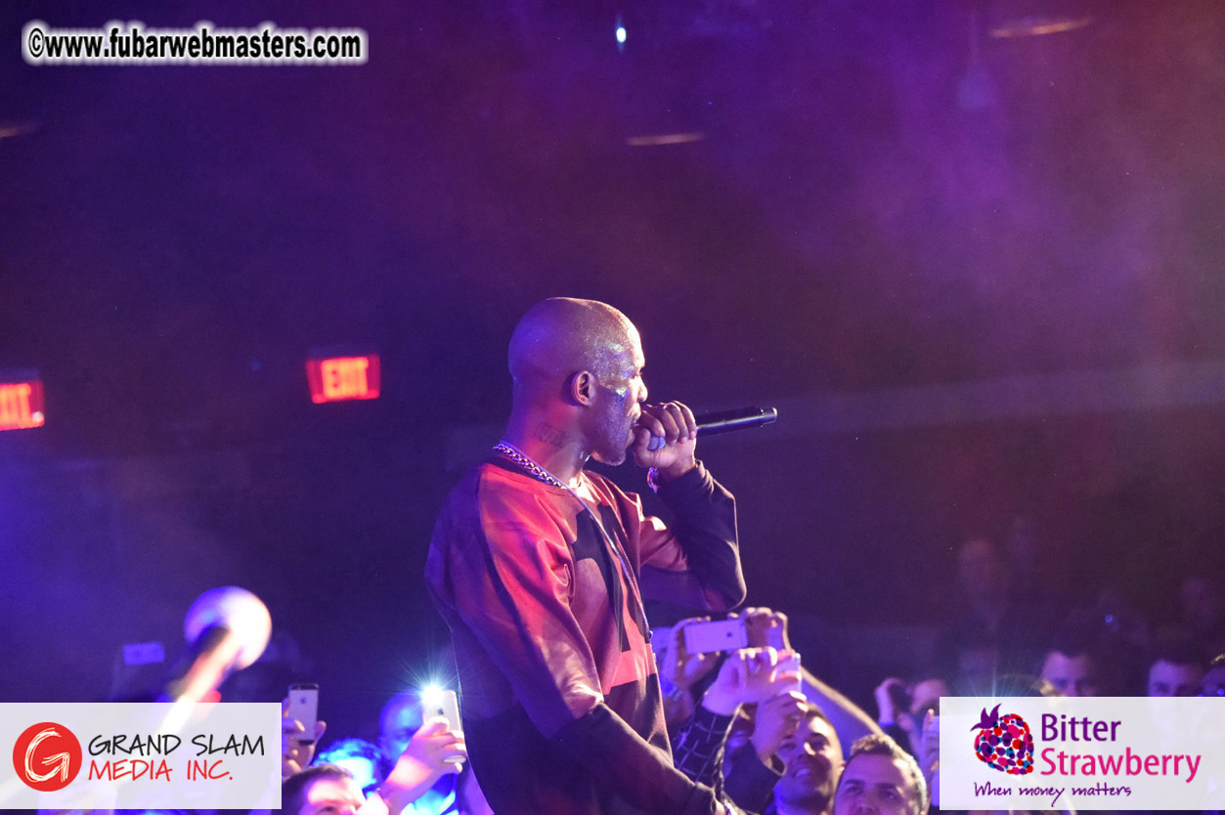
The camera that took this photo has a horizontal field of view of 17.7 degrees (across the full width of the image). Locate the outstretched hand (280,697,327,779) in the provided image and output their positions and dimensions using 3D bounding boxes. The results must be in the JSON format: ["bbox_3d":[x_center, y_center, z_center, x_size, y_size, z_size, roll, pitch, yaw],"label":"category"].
[{"bbox_3d":[-0.632,0.671,8.000,0.105,0.165,0.085,5,0,0],"label":"outstretched hand"}]

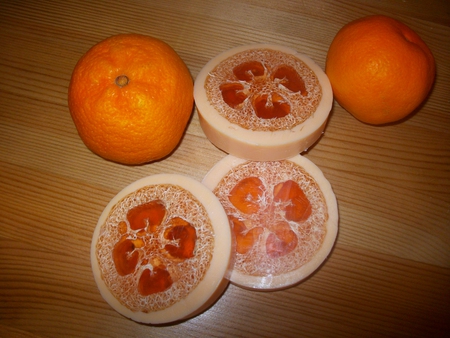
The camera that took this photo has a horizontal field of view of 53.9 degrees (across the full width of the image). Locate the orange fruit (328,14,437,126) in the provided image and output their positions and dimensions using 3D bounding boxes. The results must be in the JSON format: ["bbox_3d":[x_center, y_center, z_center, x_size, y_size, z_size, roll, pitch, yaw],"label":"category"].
[{"bbox_3d":[0.095,-0.060,0.274,0.064,0.065,0.064,-1,68,4],"label":"orange fruit"}]

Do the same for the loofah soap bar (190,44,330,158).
[{"bbox_3d":[0.025,-0.046,0.288,0.087,0.015,0.087,0,56,1],"label":"loofah soap bar"}]

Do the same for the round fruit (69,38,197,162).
[{"bbox_3d":[-0.056,-0.041,0.268,0.075,0.077,0.075,-1,68,4],"label":"round fruit"}]

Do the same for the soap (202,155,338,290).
[{"bbox_3d":[0.024,0.029,0.270,0.087,0.015,0.087,-1,68,4],"label":"soap"}]

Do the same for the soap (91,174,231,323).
[{"bbox_3d":[-0.036,0.046,0.260,0.087,0.015,0.087,-4,73,14],"label":"soap"}]

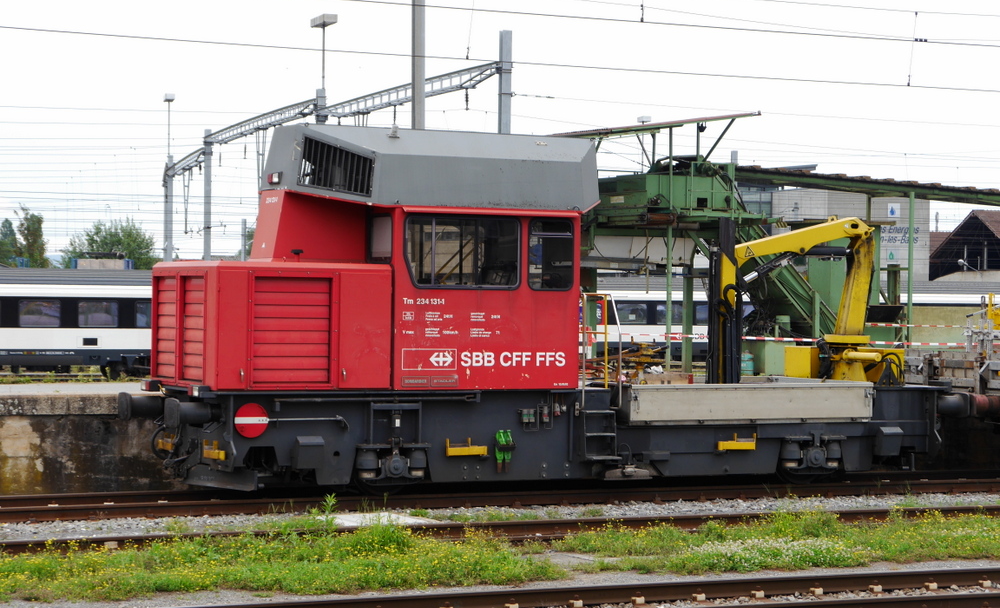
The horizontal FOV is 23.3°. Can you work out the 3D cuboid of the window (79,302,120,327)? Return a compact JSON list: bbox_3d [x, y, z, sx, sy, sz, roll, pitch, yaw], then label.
[{"bbox_3d":[-14.297,0.374,86.496,1.480,0.980,0.050,1,0,-27],"label":"window"}]

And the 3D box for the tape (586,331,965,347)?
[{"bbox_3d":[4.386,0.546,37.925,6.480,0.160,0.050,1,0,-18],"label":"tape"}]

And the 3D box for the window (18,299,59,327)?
[{"bbox_3d":[-16.219,0.345,85.503,1.480,0.980,0.050,1,0,-27],"label":"window"}]

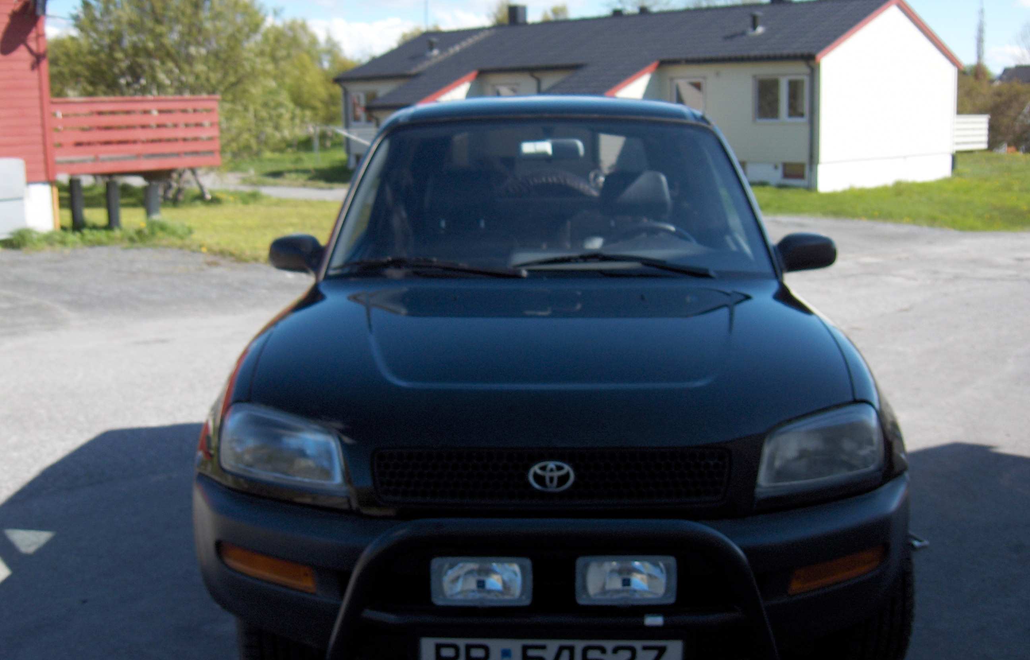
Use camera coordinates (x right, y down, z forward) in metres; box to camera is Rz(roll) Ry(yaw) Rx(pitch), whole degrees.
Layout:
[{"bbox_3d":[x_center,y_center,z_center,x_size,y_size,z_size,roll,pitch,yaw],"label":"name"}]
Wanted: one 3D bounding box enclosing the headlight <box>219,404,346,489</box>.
[{"bbox_3d":[-0.509,0.262,2.570,0.310,0.190,0.180,2,11,11],"label":"headlight"}]

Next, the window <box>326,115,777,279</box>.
[{"bbox_3d":[0.115,-0.409,3.656,1.360,0.150,0.720,0,47,2],"label":"window"}]

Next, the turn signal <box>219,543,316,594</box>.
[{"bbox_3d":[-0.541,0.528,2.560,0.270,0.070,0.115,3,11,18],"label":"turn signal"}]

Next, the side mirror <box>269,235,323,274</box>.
[{"bbox_3d":[-0.692,-0.248,3.742,0.195,0.130,0.120,0,11,2],"label":"side mirror"}]

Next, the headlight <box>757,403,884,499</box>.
[{"bbox_3d":[0.670,0.264,2.533,0.310,0.190,0.180,-2,11,-8],"label":"headlight"}]

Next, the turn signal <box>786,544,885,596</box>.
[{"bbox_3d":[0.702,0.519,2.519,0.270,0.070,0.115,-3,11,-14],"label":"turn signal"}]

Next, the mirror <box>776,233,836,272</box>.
[{"bbox_3d":[0.927,-0.244,3.692,0.195,0.130,0.120,0,11,2],"label":"mirror"}]

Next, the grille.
[{"bbox_3d":[0.076,0.305,2.407,0.735,0.135,0.080,0,11,2],"label":"grille"}]

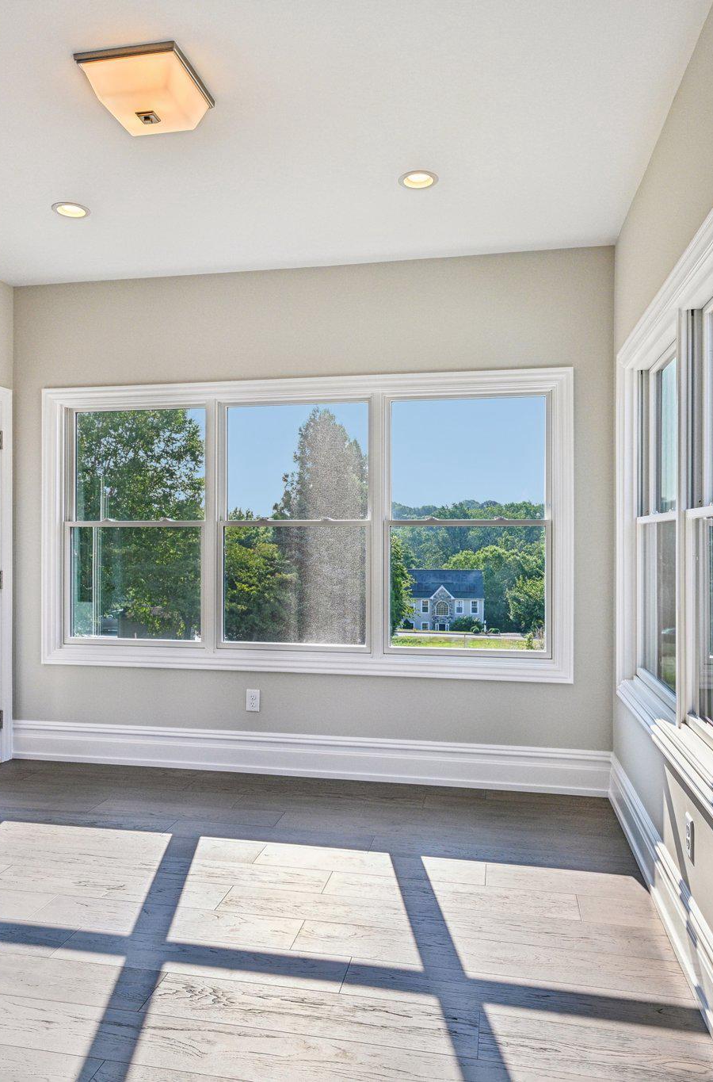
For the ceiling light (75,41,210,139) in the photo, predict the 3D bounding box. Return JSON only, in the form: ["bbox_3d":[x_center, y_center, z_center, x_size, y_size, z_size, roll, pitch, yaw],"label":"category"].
[{"bbox_3d":[-0.667,-1.415,2.322,0.330,0.125,0.330,0,0,11],"label":"ceiling light"}]

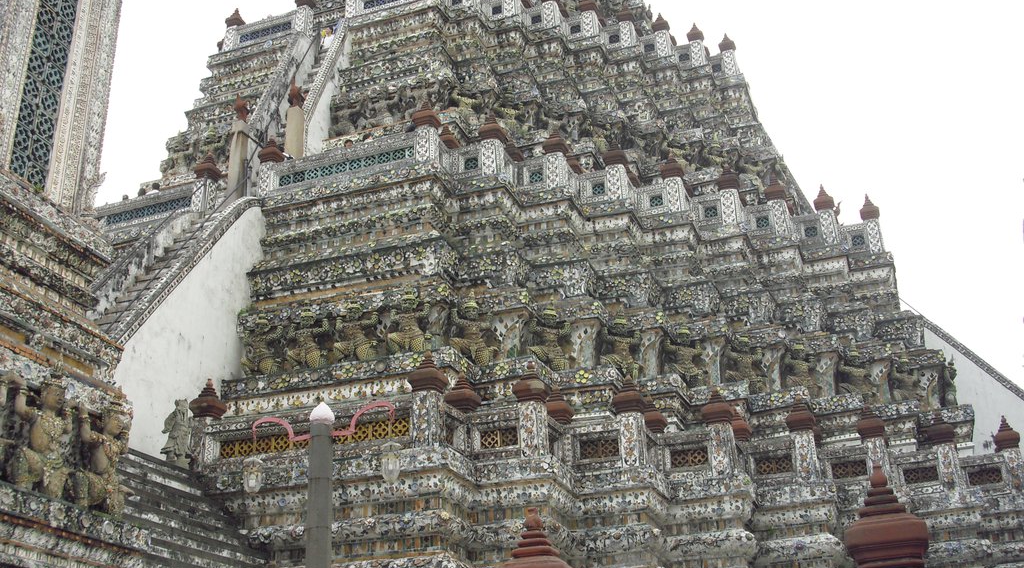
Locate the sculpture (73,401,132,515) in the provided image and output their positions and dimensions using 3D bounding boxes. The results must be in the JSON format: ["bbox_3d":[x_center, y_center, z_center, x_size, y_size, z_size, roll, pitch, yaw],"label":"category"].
[{"bbox_3d":[-5.348,2.230,14.512,0.441,1.449,0.662,-10,-24,18],"label":"sculpture"}]

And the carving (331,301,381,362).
[{"bbox_3d":[-2.824,0.839,20.283,0.804,1.164,0.432,-10,-25,19],"label":"carving"}]

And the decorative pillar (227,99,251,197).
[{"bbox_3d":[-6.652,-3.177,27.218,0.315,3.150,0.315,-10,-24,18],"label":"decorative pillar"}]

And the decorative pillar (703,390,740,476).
[{"bbox_3d":[3.758,2.689,20.348,0.500,1.683,0.500,-10,-25,19],"label":"decorative pillar"}]

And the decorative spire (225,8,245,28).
[{"bbox_3d":[-7.370,-7.116,29.986,0.430,0.600,0.430,-10,-25,17],"label":"decorative spire"}]

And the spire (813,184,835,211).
[{"bbox_3d":[7.193,-2.006,26.087,0.460,0.650,0.460,-10,-25,17],"label":"spire"}]

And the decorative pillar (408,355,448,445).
[{"bbox_3d":[-1.281,1.731,17.053,0.475,1.510,0.475,-10,-25,17],"label":"decorative pillar"}]

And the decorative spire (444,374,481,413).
[{"bbox_3d":[-0.870,1.864,19.374,0.504,0.693,0.504,-10,-24,18],"label":"decorative spire"}]

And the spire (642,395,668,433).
[{"bbox_3d":[2.425,2.264,19.510,0.444,0.612,0.444,-10,-25,19],"label":"spire"}]

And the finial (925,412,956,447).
[{"bbox_3d":[8.391,2.862,22.138,0.510,0.692,0.510,-10,-25,19],"label":"finial"}]

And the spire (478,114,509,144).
[{"bbox_3d":[-0.408,-3.250,23.263,0.468,0.600,0.468,-10,-25,19],"label":"spire"}]

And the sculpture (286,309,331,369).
[{"bbox_3d":[-4.007,1.066,22.139,0.860,1.360,0.450,-10,-25,19],"label":"sculpture"}]

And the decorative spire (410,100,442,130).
[{"bbox_3d":[-1.863,-3.662,24.253,0.504,0.693,0.504,-10,-24,18],"label":"decorative spire"}]

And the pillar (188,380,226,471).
[{"bbox_3d":[-4.842,2.202,17.852,0.465,1.470,0.465,-10,-25,17],"label":"pillar"}]

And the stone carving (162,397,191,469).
[{"bbox_3d":[-5.265,2.346,17.640,0.288,1.188,0.396,-20,-30,37],"label":"stone carving"}]

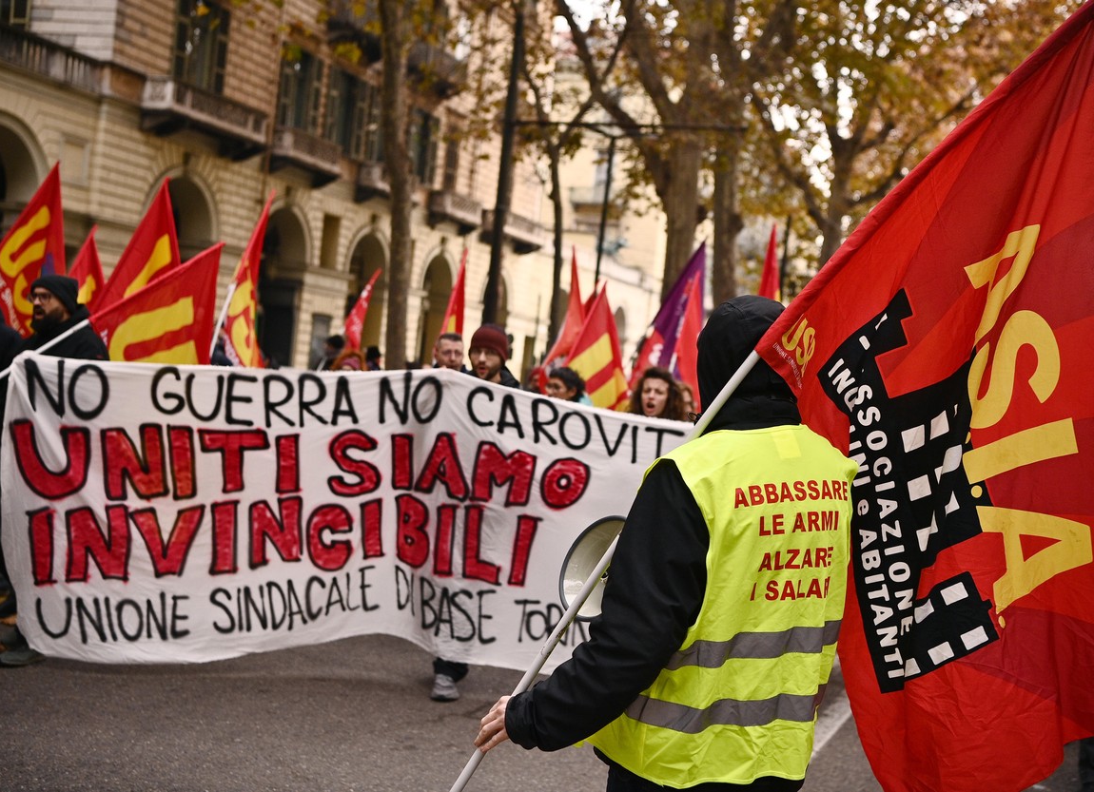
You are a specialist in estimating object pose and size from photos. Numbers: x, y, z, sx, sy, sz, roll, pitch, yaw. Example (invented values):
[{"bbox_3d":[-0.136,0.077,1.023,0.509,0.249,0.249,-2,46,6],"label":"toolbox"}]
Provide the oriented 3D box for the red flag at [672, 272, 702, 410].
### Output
[{"bbox_3d":[0.828,-0.301,8.900,0.260,0.860,0.160,5,1,11],"label":"red flag"}]

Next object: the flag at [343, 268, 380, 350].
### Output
[{"bbox_3d":[-1.469,-0.620,12.000,0.320,0.780,0.300,5,1,-7],"label":"flag"}]

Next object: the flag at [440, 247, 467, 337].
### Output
[{"bbox_3d":[-0.582,-0.515,9.300,0.240,0.800,0.320,5,1,-4],"label":"flag"}]

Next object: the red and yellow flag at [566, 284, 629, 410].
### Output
[{"bbox_3d":[0.271,-0.195,8.400,0.400,0.850,0.300,5,1,2],"label":"red and yellow flag"}]

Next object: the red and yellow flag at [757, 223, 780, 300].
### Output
[{"bbox_3d":[1.768,-0.955,12.300,0.320,0.900,0.300,5,1,8],"label":"red and yellow flag"}]

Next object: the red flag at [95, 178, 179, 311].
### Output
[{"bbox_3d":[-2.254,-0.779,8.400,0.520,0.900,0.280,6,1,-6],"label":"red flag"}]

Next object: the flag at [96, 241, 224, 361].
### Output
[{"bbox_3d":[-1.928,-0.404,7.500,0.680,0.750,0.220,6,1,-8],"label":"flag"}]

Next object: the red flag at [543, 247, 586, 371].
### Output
[{"bbox_3d":[0.093,-0.462,9.000,0.320,0.840,0.300,5,1,0],"label":"red flag"}]

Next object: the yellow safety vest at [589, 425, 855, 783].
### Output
[{"bbox_3d":[0.349,0.412,3.020,0.470,0.670,0.300,5,1,-33],"label":"yellow safety vest"}]

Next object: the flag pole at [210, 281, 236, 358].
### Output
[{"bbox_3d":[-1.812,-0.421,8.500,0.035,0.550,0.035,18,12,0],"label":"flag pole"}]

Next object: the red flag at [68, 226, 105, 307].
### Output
[{"bbox_3d":[-2.922,-0.727,9.600,0.330,0.720,0.300,5,1,-17],"label":"red flag"}]

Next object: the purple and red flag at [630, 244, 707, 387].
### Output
[{"bbox_3d":[0.735,-0.449,9.200,0.500,0.950,0.300,6,1,6],"label":"purple and red flag"}]

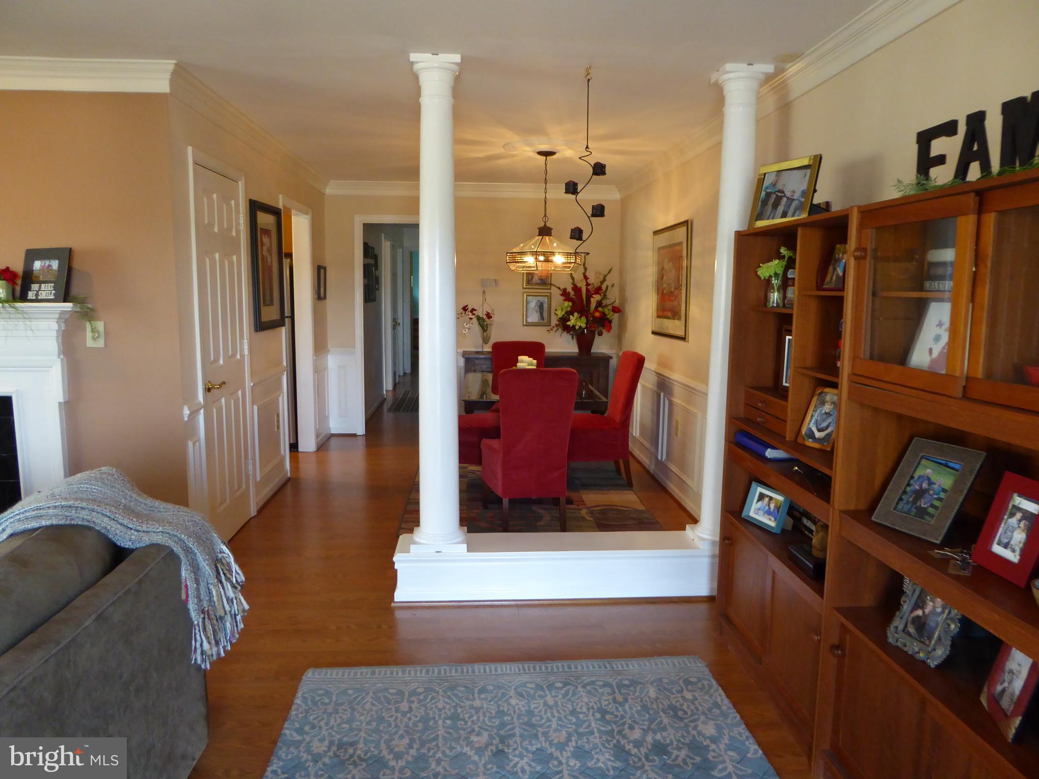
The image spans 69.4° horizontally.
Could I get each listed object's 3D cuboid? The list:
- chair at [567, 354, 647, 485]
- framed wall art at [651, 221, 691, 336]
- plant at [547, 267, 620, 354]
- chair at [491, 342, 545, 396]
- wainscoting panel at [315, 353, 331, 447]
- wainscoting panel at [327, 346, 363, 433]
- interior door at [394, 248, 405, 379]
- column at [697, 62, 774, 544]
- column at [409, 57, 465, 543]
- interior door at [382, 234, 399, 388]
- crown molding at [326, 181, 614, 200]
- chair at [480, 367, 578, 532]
[{"bbox_3d":[0.560,0.211,5.625,0.640,0.980,0.470,0,8,-4],"label":"chair"},{"bbox_3d":[1.087,-0.775,5.404,0.035,0.790,0.890,0,8,-4],"label":"framed wall art"},{"bbox_3d":[0.623,-0.743,7.144,0.660,0.840,0.450,0,8,-4],"label":"plant"},{"bbox_3d":[-0.008,0.120,6.263,0.470,0.980,0.640,0,8,-4],"label":"chair"},{"bbox_3d":[-1.802,0.080,6.958,0.050,0.840,0.720,0,8,-4],"label":"wainscoting panel"},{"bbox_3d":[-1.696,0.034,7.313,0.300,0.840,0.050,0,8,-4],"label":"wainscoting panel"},{"bbox_3d":[-1.882,-1.162,11.690,0.060,2.040,0.800,0,8,-4],"label":"interior door"},{"bbox_3d":[0.997,-0.352,3.551,0.255,2.200,0.255,0,8,-4],"label":"column"},{"bbox_3d":[-0.372,-0.359,3.446,0.260,2.210,0.260,0,8,-4],"label":"column"},{"bbox_3d":[-1.821,-0.989,10.465,0.080,2.040,0.850,0,8,-4],"label":"interior door"},{"bbox_3d":[-0.426,-1.901,7.151,2.810,0.126,0.085,0,8,-4],"label":"crown molding"},{"bbox_3d":[0.065,0.333,4.655,0.540,1.000,0.630,0,8,-7],"label":"chair"}]

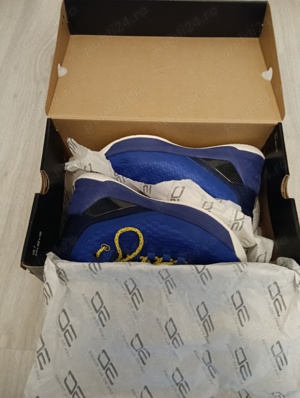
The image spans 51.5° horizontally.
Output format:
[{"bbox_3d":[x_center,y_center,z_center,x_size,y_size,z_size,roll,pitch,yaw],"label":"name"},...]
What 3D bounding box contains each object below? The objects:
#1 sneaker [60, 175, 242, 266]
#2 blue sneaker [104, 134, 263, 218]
[{"bbox_3d":[0.002,0.074,0.461,0.284,0.105,0.128,17,75,7],"label":"sneaker"},{"bbox_3d":[0.034,-0.018,0.499,0.284,0.105,0.128,6,73,2],"label":"blue sneaker"}]

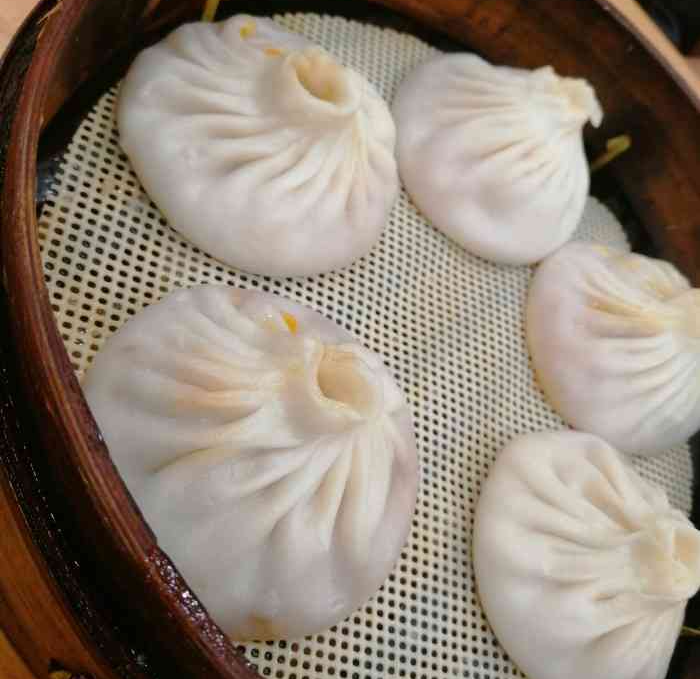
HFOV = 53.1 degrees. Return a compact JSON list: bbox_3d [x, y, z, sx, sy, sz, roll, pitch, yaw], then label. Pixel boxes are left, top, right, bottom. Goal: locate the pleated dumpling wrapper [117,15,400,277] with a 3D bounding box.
[{"bbox_3d":[-0.014,-0.045,0.149,0.063,0.030,0.063,-33,90,-38],"label":"pleated dumpling wrapper"}]

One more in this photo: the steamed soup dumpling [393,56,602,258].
[{"bbox_3d":[0.044,-0.052,0.185,0.062,0.036,0.062,-33,90,-38],"label":"steamed soup dumpling"}]

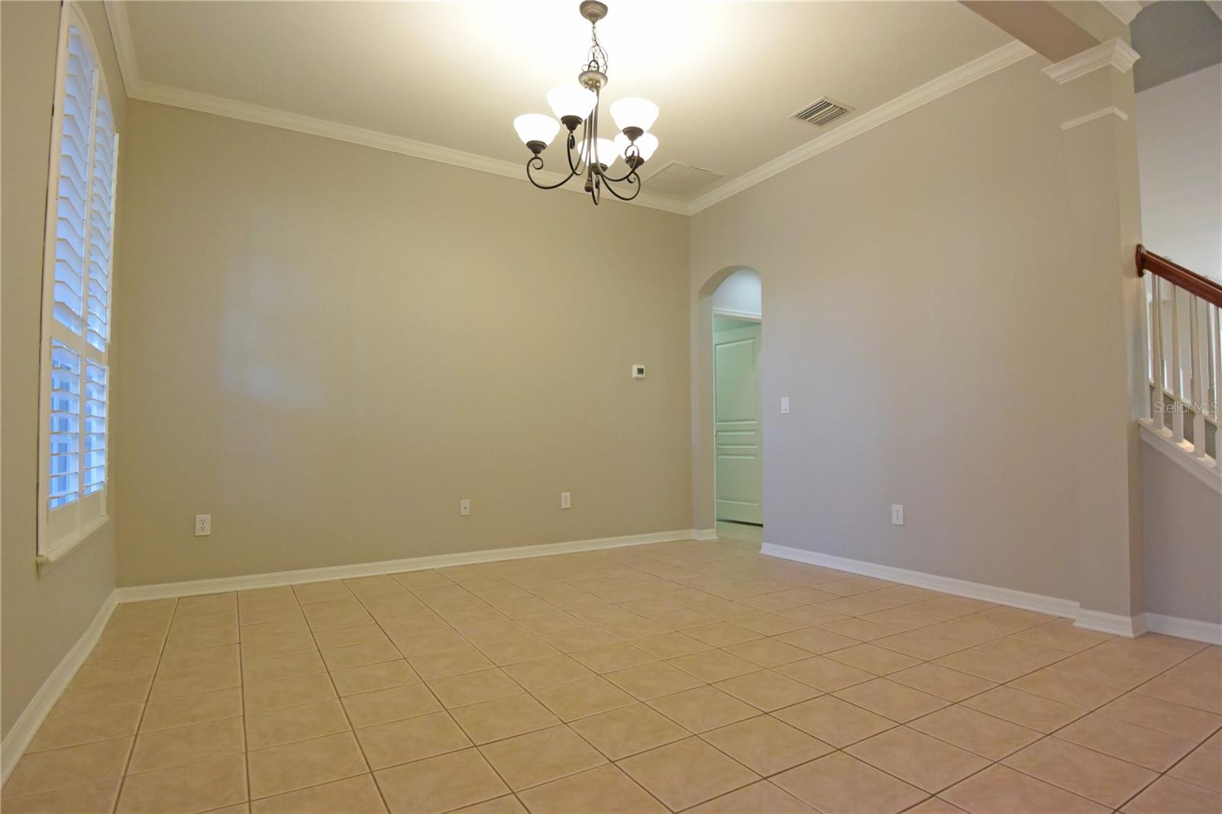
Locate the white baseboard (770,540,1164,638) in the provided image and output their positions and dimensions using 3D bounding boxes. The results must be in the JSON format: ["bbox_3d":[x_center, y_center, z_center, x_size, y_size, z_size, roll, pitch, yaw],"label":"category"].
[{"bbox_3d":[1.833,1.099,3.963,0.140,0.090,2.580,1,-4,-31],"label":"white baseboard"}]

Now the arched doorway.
[{"bbox_3d":[1.090,0.024,5.503,0.160,2.420,0.750,1,-4,-31],"label":"arched doorway"}]

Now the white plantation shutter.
[{"bbox_3d":[-2.359,-0.541,2.764,0.075,2.260,1.340,1,-4,-31],"label":"white plantation shutter"}]

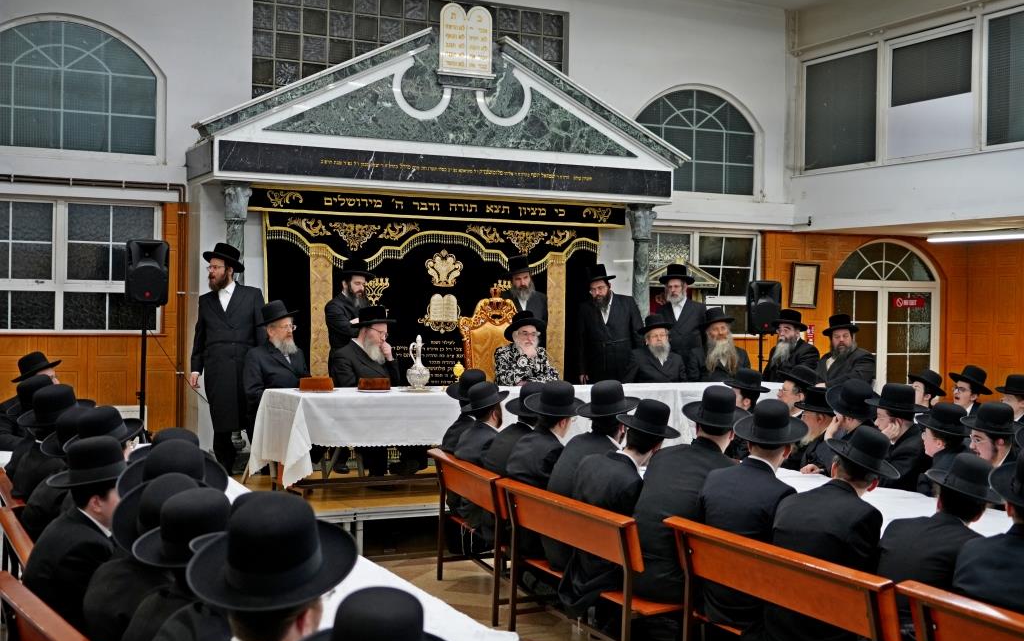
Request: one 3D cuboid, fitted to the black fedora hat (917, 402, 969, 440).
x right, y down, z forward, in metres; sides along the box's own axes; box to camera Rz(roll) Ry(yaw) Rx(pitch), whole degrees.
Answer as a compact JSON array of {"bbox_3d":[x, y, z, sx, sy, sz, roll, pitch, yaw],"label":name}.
[{"bbox_3d":[2.230,0.515,6.120,0.350,0.150,0.320,13,7,31],"label":"black fedora hat"}]

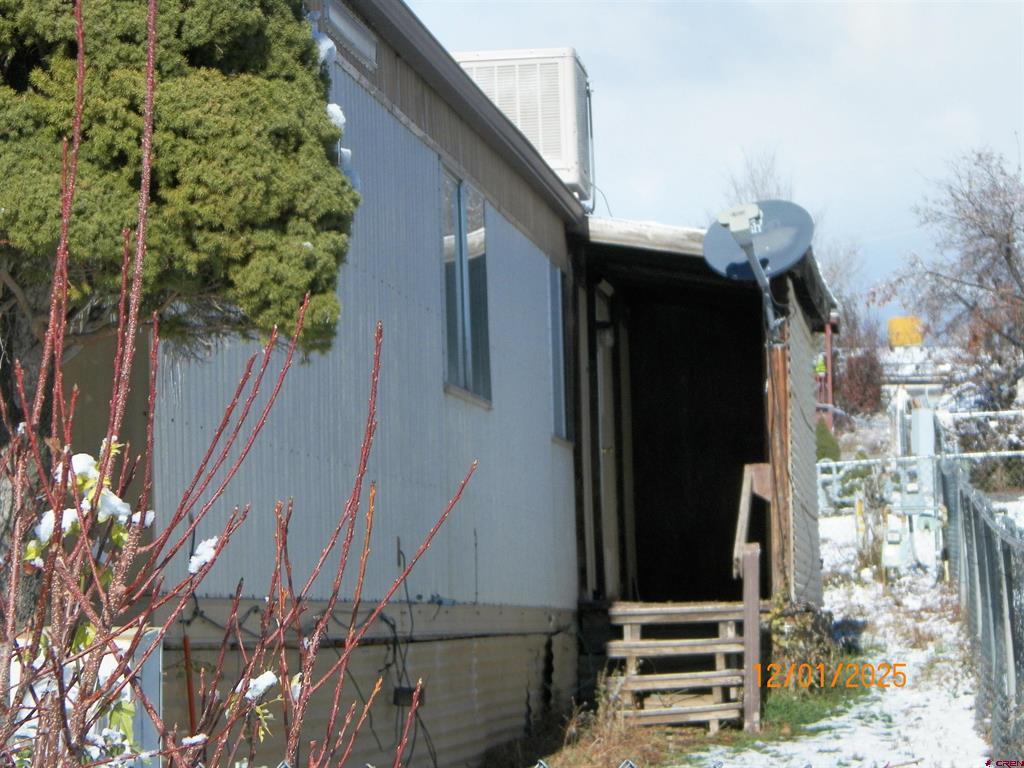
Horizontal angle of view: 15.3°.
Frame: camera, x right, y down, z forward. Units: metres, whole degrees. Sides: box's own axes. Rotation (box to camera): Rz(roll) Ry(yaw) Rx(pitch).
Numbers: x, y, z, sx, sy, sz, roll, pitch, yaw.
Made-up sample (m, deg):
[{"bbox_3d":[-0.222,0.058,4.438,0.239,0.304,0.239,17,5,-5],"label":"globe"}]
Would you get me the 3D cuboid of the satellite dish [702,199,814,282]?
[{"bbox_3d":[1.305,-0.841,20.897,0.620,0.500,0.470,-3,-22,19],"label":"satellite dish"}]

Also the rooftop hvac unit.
[{"bbox_3d":[0.003,-1.541,23.126,0.870,0.810,0.880,-2,-4,5],"label":"rooftop hvac unit"}]

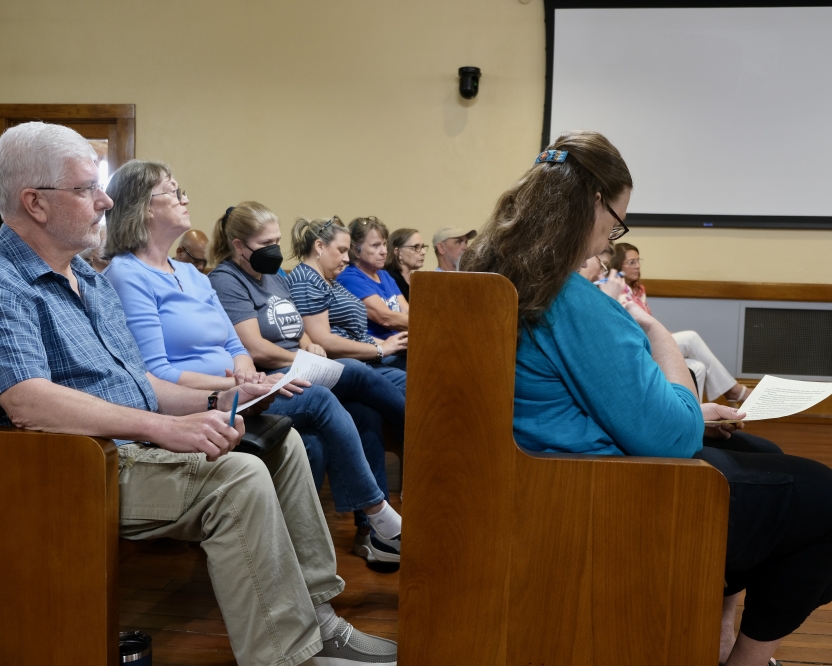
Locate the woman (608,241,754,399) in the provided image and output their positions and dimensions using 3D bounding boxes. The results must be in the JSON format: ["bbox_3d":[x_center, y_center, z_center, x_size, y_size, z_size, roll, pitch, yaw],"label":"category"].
[{"bbox_3d":[1.625,0.063,4.597,0.930,1.220,0.500,3,4,20],"label":"woman"}]

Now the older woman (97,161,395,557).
[{"bbox_3d":[-0.479,0.127,2.327,0.930,1.250,0.520,2,3,13],"label":"older woman"}]

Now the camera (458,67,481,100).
[{"bbox_3d":[0.385,-1.797,5.400,0.160,0.240,0.170,1,3,0],"label":"camera"}]

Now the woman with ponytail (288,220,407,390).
[{"bbox_3d":[-0.170,0.135,3.150,0.820,1.240,0.520,2,3,14],"label":"woman with ponytail"}]

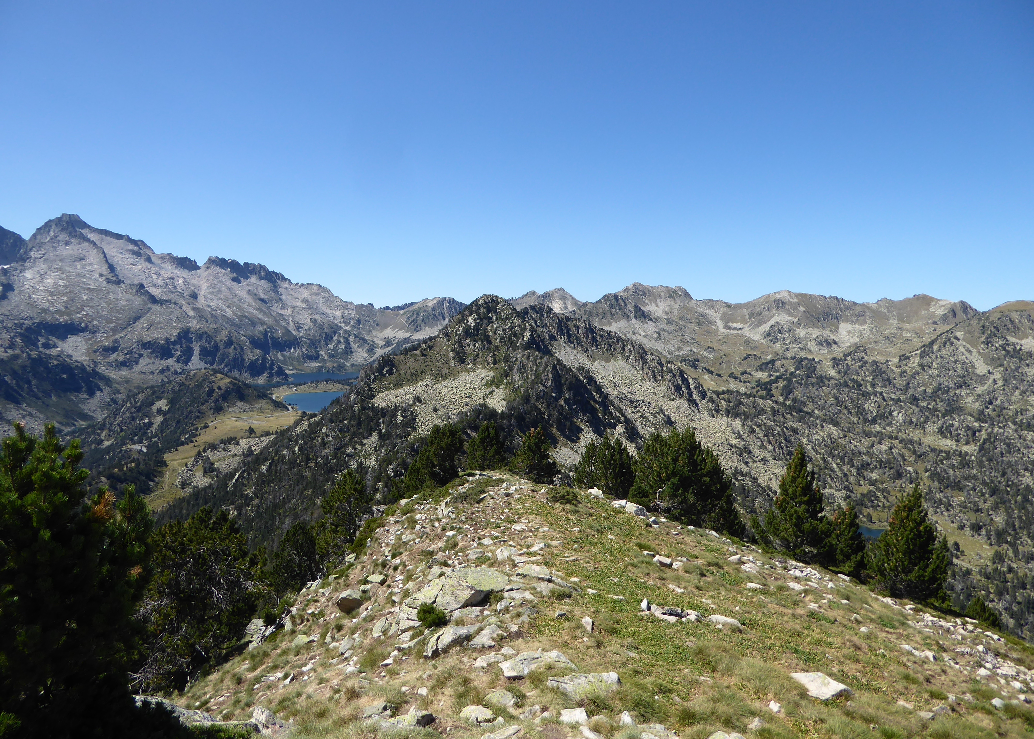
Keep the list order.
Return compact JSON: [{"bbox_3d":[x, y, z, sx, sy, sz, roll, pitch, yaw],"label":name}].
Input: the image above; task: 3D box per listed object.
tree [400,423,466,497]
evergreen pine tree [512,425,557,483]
[{"bbox_3d":[-2.657,2.847,23.500,1.950,2.270,1.950,0,3,0],"label":"tree"},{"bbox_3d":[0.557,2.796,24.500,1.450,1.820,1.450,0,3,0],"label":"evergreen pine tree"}]

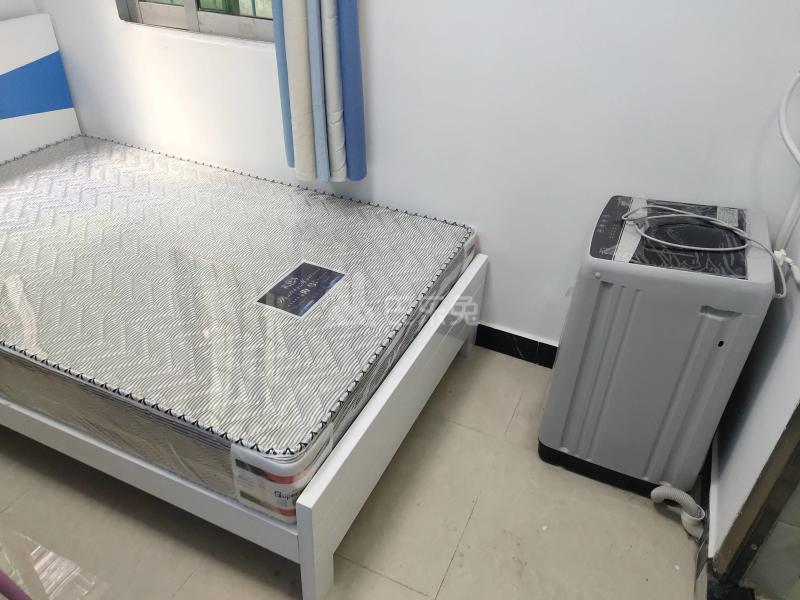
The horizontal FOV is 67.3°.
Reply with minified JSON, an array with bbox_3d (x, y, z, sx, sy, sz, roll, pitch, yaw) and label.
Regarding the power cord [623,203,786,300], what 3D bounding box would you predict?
[{"bbox_3d":[0.771,-0.144,1.552,0.405,0.105,0.240,16,35,19],"label":"power cord"}]

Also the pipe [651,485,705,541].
[{"bbox_3d":[0.803,0.603,1.734,0.152,0.092,0.108,16,35,19],"label":"pipe"}]

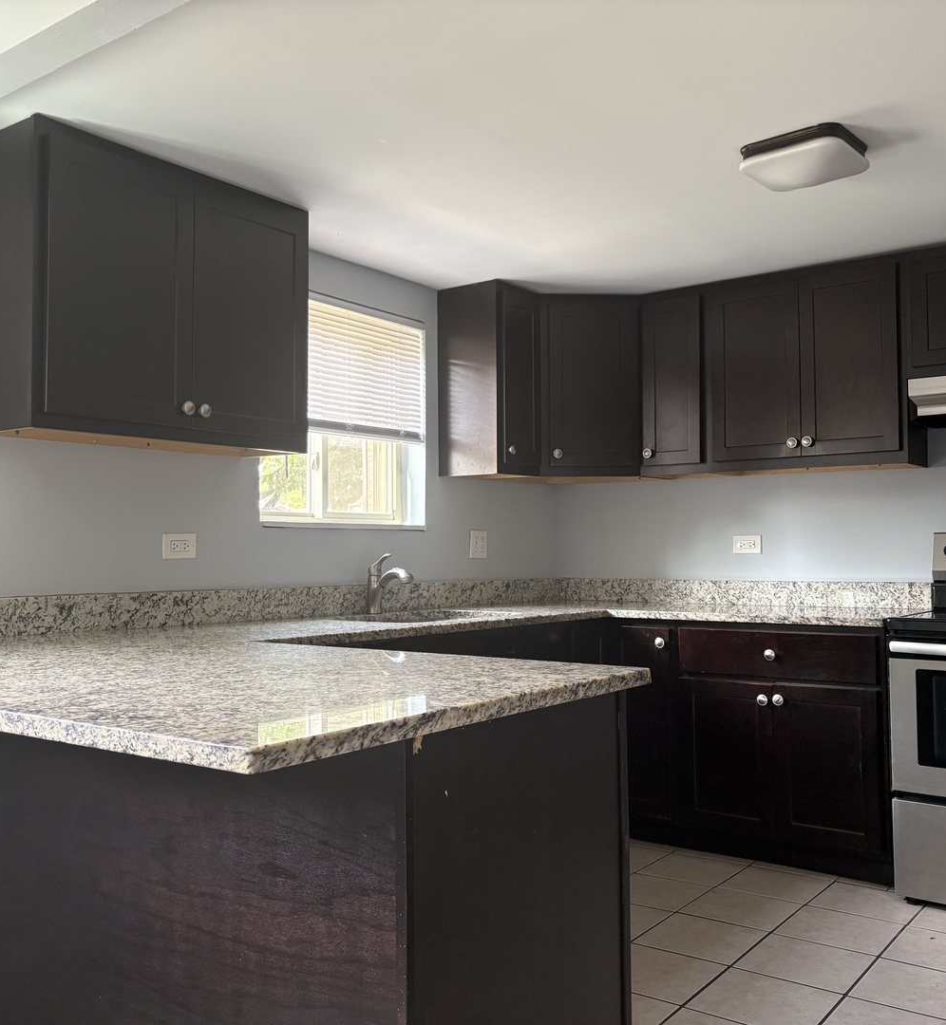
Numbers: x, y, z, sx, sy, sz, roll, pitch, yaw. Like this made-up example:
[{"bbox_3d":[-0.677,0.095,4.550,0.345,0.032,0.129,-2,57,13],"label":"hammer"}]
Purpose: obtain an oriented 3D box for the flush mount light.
[{"bbox_3d":[0.888,-0.937,2.756,0.285,0.073,0.282,-2,-3,37],"label":"flush mount light"}]

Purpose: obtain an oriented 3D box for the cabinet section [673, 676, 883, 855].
[{"bbox_3d":[1.250,0.894,3.914,0.749,0.549,0.602,-2,-3,37],"label":"cabinet section"}]

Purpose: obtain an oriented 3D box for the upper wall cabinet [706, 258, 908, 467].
[{"bbox_3d":[1.339,-0.544,4.044,0.767,0.766,0.320,-2,-3,37],"label":"upper wall cabinet"}]

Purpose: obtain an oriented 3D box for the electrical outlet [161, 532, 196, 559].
[{"bbox_3d":[-0.904,0.105,3.180,0.009,0.077,0.124,-2,-3,37],"label":"electrical outlet"}]

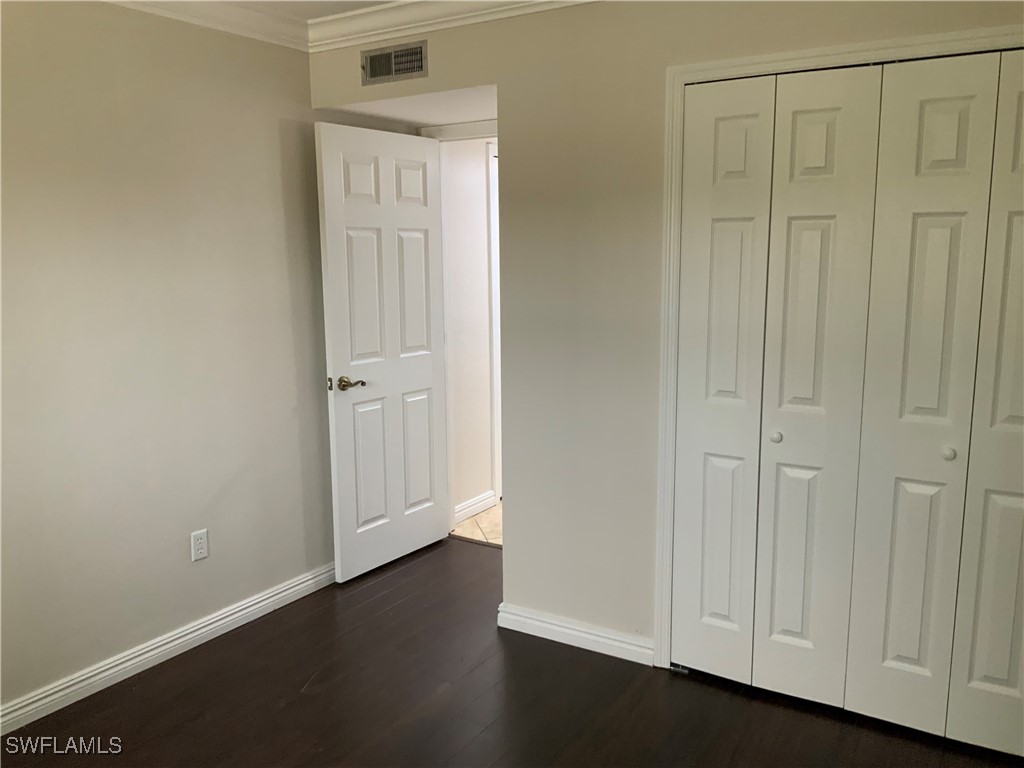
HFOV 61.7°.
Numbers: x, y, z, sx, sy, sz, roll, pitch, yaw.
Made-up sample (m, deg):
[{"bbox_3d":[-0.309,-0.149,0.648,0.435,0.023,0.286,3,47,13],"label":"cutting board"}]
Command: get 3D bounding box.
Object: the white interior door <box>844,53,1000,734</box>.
[{"bbox_3d":[1.211,0.079,2.568,0.293,2.006,0.040,6,11,33],"label":"white interior door"}]

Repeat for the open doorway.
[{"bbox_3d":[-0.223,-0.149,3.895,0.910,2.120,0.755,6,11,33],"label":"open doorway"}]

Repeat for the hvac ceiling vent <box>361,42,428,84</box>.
[{"bbox_3d":[-0.472,-1.272,3.409,0.346,0.137,0.024,6,11,33],"label":"hvac ceiling vent"}]

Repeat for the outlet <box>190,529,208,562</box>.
[{"bbox_3d":[-1.221,0.634,3.364,0.010,0.114,0.072,6,11,33],"label":"outlet"}]

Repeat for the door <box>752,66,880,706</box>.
[{"bbox_3d":[0.959,0.054,2.730,0.301,2.006,0.040,6,11,33],"label":"door"}]

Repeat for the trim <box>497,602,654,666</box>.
[{"bbox_3d":[0.233,0.965,3.314,0.674,0.100,0.018,6,11,33],"label":"trim"}]

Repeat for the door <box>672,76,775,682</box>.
[{"bbox_3d":[0.706,0.030,2.892,0.293,2.006,0.040,6,11,33],"label":"door"}]

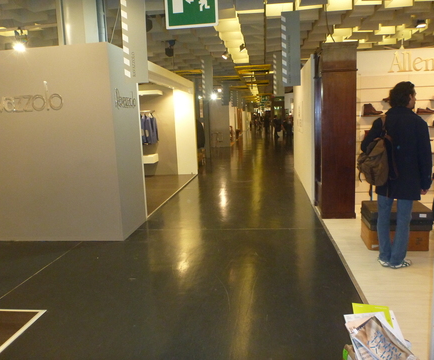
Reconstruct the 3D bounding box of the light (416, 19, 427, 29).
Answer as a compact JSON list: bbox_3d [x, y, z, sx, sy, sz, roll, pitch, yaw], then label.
[{"bbox_3d":[4.273,-3.270,8.114,0.240,0.220,0.220,-6,10,-22],"label":"light"}]

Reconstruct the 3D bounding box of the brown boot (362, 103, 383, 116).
[{"bbox_3d":[2.483,-1.113,6.150,0.295,0.165,0.110,-2,9,5],"label":"brown boot"}]

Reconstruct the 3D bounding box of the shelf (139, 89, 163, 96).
[{"bbox_3d":[-1.974,-2.323,10.434,1.000,0.120,0.380,-1,9,7],"label":"shelf"}]

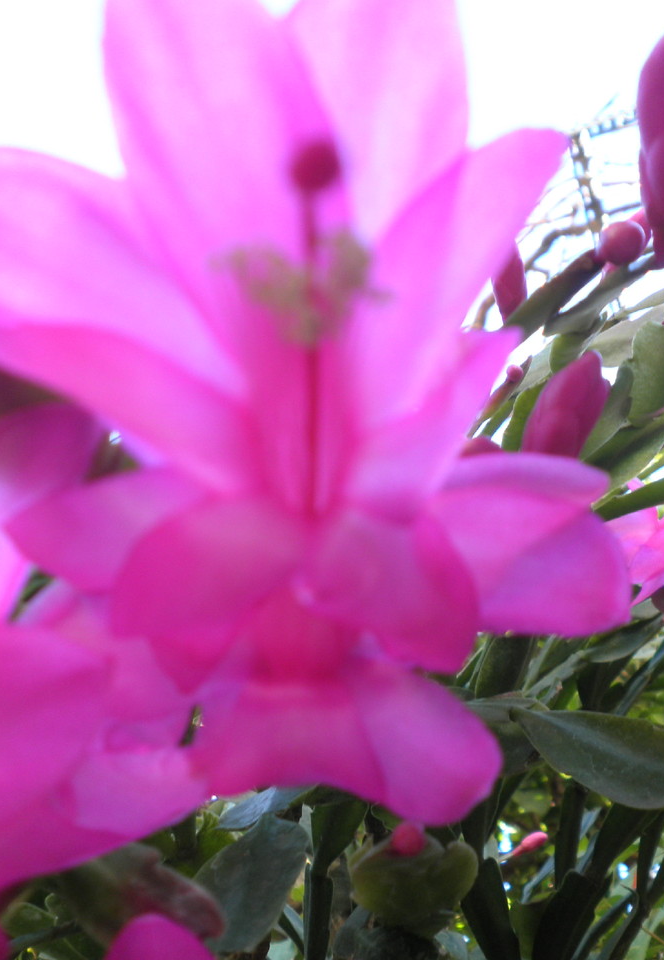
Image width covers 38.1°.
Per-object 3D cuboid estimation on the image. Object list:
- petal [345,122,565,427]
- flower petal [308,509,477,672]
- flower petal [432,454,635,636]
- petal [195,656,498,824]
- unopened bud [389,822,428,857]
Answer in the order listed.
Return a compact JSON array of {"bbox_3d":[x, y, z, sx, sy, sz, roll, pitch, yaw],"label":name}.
[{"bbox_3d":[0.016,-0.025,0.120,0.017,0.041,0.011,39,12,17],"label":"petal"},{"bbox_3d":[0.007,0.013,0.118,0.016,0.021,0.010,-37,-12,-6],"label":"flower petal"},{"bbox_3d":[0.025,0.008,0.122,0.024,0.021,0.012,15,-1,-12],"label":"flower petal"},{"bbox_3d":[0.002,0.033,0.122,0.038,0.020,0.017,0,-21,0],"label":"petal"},{"bbox_3d":[0.013,0.061,0.163,0.007,0.007,0.006,0,-58,0],"label":"unopened bud"}]

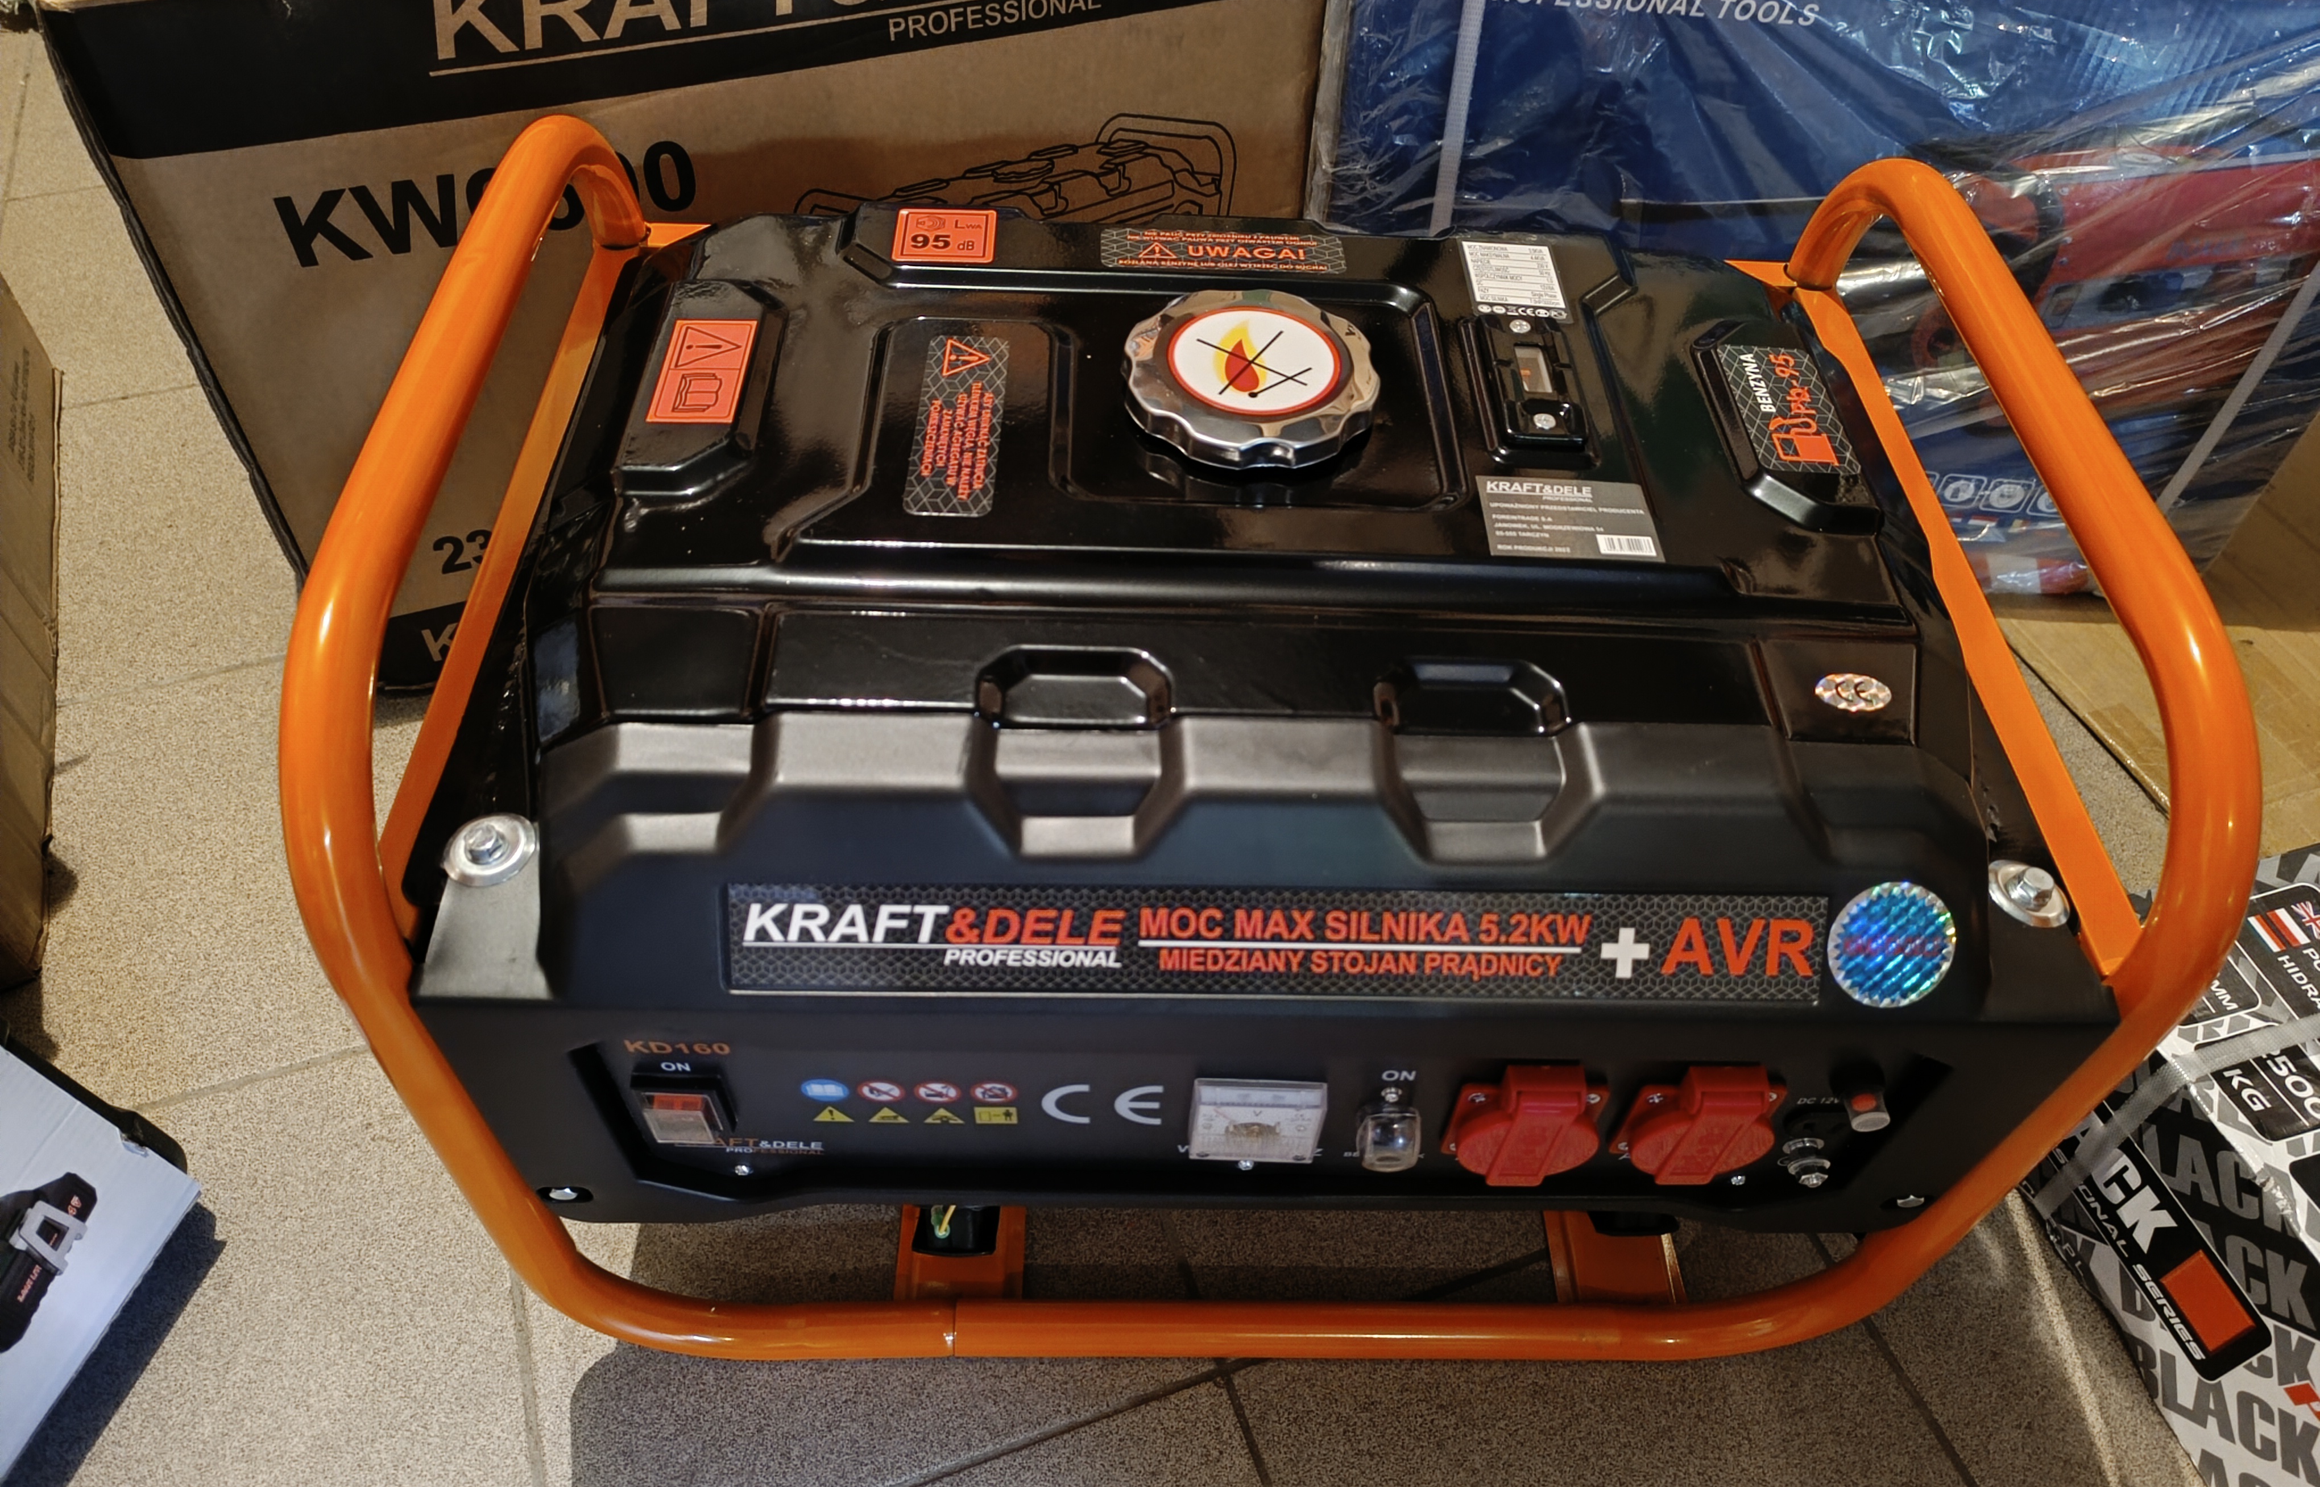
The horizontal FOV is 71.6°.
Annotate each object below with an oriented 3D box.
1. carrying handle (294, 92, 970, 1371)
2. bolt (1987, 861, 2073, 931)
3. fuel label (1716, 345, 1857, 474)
[{"bbox_3d":[-0.175,-0.011,0.701,0.178,0.412,0.419,1,50,-3],"label":"carrying handle"},{"bbox_3d":[0.285,0.046,0.523,0.026,0.011,0.026,1,50,-3],"label":"bolt"},{"bbox_3d":[0.241,-0.130,0.621,0.038,0.001,0.076,1,50,-3],"label":"fuel label"}]

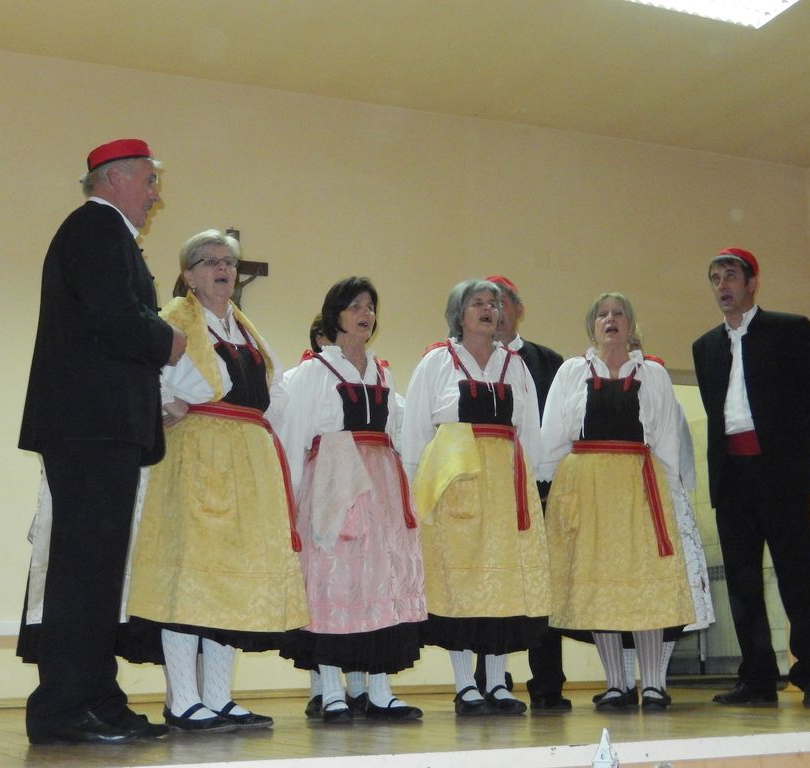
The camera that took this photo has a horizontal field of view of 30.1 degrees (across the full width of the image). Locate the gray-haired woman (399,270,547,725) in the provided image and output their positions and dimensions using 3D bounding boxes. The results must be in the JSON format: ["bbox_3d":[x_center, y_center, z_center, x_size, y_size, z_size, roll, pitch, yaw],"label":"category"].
[{"bbox_3d":[0.266,0.404,5.718,0.540,1.645,0.440,3,-11,-24],"label":"gray-haired woman"}]

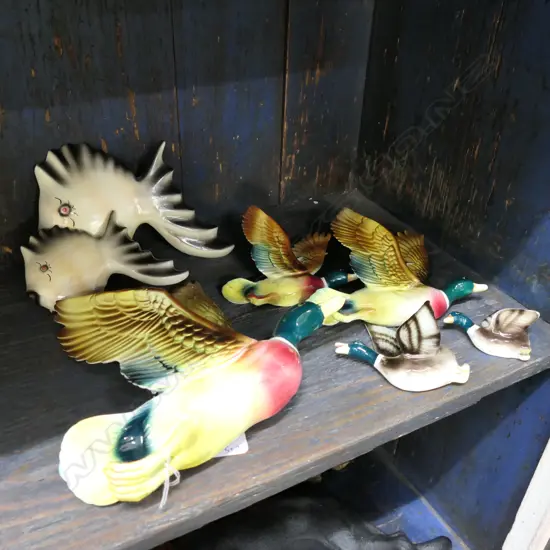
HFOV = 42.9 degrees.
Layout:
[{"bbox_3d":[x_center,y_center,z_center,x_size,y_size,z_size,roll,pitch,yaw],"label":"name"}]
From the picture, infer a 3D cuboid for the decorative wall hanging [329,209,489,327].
[{"bbox_3d":[0.112,-0.011,0.648,0.173,0.079,0.094,-5,34,-10],"label":"decorative wall hanging"}]

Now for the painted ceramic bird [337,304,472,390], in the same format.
[{"bbox_3d":[0.107,0.061,0.597,0.115,0.040,0.068,6,34,6],"label":"painted ceramic bird"}]

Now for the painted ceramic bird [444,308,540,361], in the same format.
[{"bbox_3d":[0.190,0.047,0.628,0.083,0.034,0.035,14,36,17],"label":"painted ceramic bird"}]

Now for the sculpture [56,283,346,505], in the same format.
[{"bbox_3d":[-0.051,0.044,0.530,0.268,0.106,0.121,-25,42,-34],"label":"sculpture"}]

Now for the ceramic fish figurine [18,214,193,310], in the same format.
[{"bbox_3d":[-0.158,-0.017,0.659,0.146,0.082,0.026,-14,12,-22],"label":"ceramic fish figurine"}]

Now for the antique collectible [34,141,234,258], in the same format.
[{"bbox_3d":[-0.134,-0.068,0.694,0.182,0.129,0.034,-8,18,-14],"label":"antique collectible"}]

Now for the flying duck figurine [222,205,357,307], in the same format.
[{"bbox_3d":[0.010,-0.018,0.668,0.133,0.062,0.083,-5,34,-10],"label":"flying duck figurine"}]

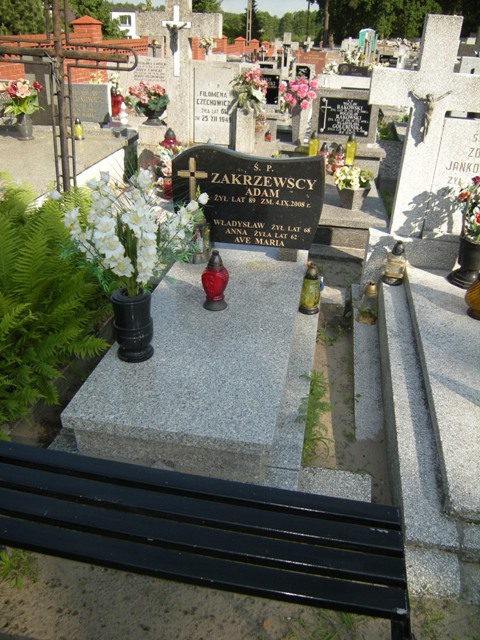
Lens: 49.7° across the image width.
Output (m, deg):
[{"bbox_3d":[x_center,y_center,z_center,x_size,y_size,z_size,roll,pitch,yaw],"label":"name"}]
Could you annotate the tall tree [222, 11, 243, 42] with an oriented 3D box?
[{"bbox_3d":[-1.344,-48.819,87.000,5.000,6.800,5.000,1,28,0],"label":"tall tree"}]

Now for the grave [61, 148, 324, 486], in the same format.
[{"bbox_3d":[-0.106,-0.196,2.488,0.970,0.940,1.870,6,29,8],"label":"grave"}]

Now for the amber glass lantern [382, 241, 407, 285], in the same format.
[{"bbox_3d":[0.938,-0.352,3.130,0.125,0.260,0.125,6,29,8],"label":"amber glass lantern"}]

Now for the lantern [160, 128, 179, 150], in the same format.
[{"bbox_3d":[-0.612,-1.510,4.590,0.170,0.360,0.170,6,29,8],"label":"lantern"}]

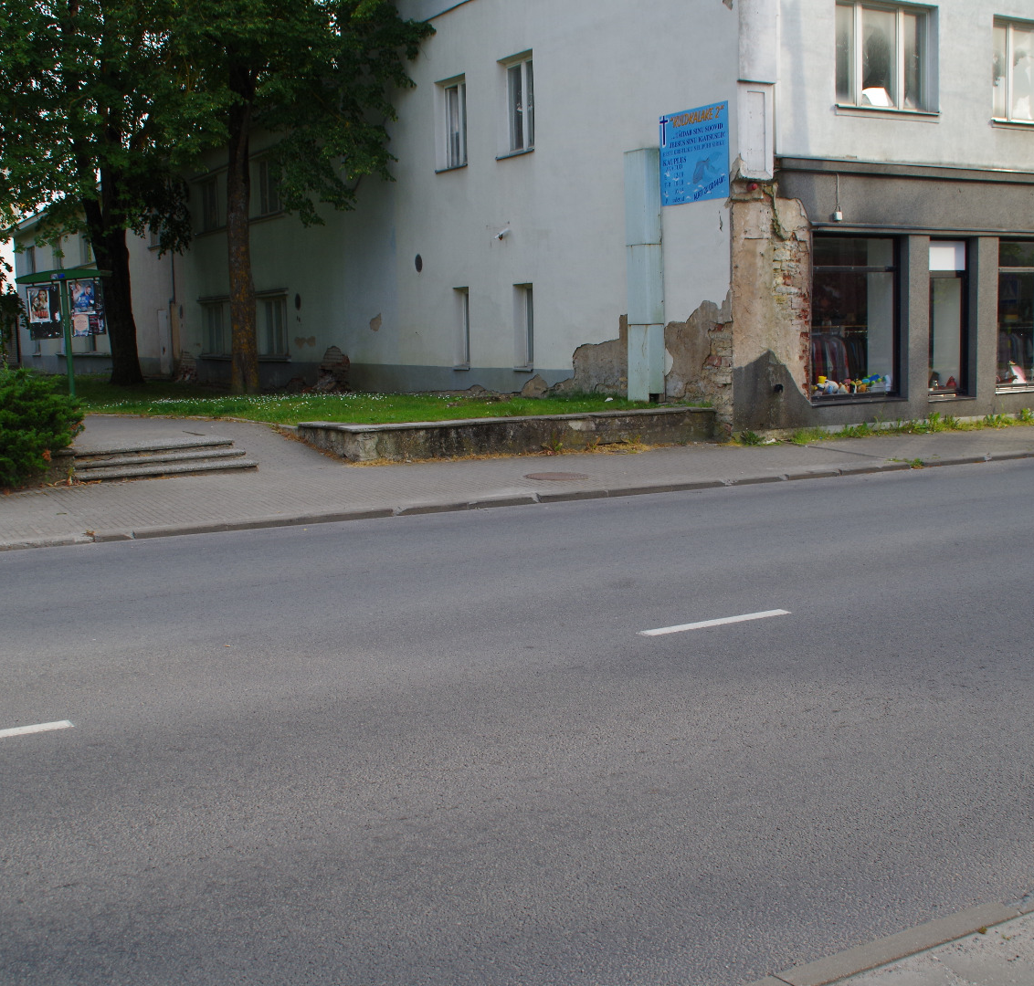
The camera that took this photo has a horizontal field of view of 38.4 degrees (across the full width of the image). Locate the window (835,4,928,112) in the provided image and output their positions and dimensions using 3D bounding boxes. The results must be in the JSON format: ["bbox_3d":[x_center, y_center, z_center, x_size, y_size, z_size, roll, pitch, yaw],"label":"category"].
[{"bbox_3d":[4.963,-5.951,20.305,1.910,1.404,0.150,-5,7,-32],"label":"window"}]

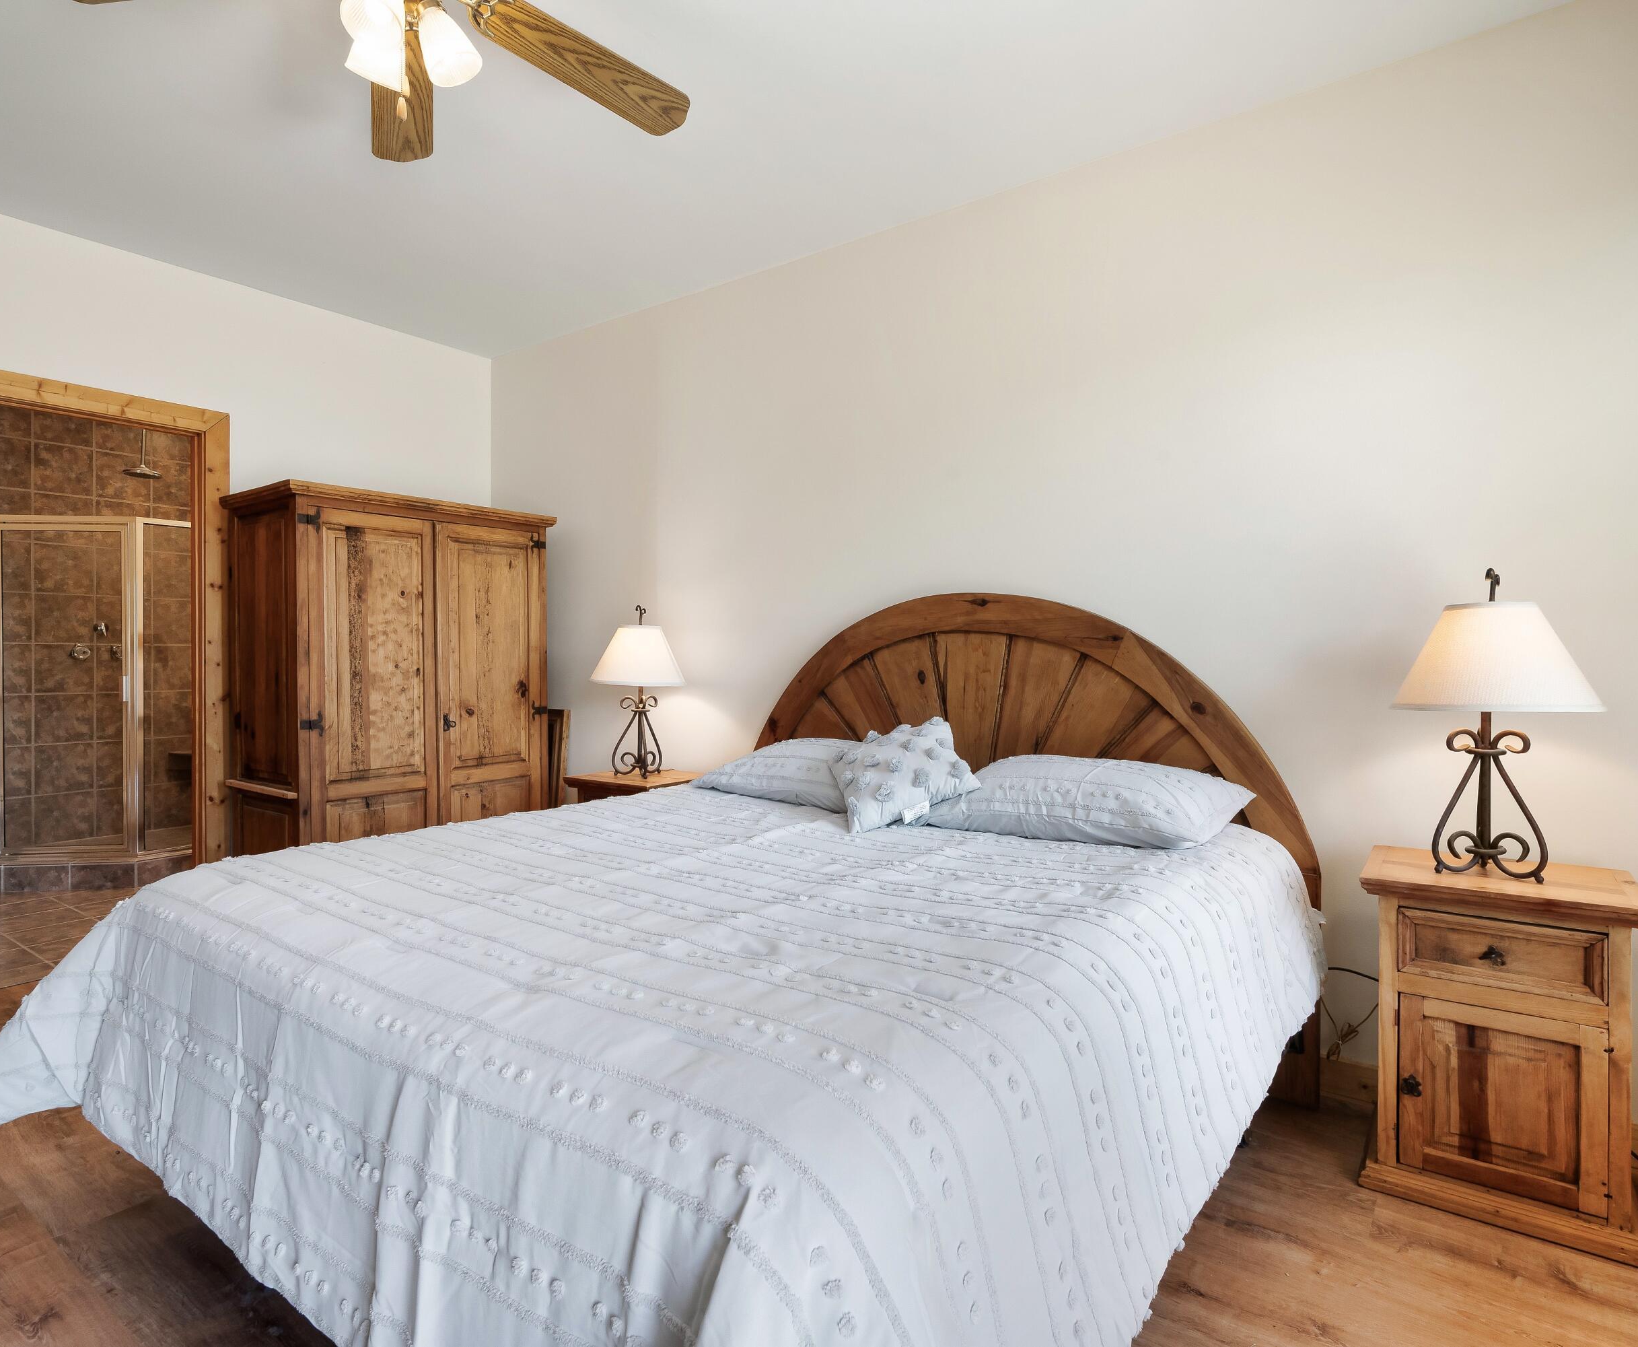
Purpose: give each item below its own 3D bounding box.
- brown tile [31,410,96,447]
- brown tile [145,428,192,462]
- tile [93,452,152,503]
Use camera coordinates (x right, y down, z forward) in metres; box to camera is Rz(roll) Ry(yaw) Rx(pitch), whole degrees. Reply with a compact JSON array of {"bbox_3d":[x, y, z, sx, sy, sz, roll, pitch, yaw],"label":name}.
[{"bbox_3d":[-4.706,-1.579,5.596,0.012,0.305,0.305,1,1,36],"label":"brown tile"},{"bbox_3d":[-4.309,-1.567,6.037,0.012,0.302,0.302,0,1,36],"label":"brown tile"},{"bbox_3d":[-4.525,-1.268,5.840,0.012,0.305,0.305,1,1,36],"label":"tile"}]

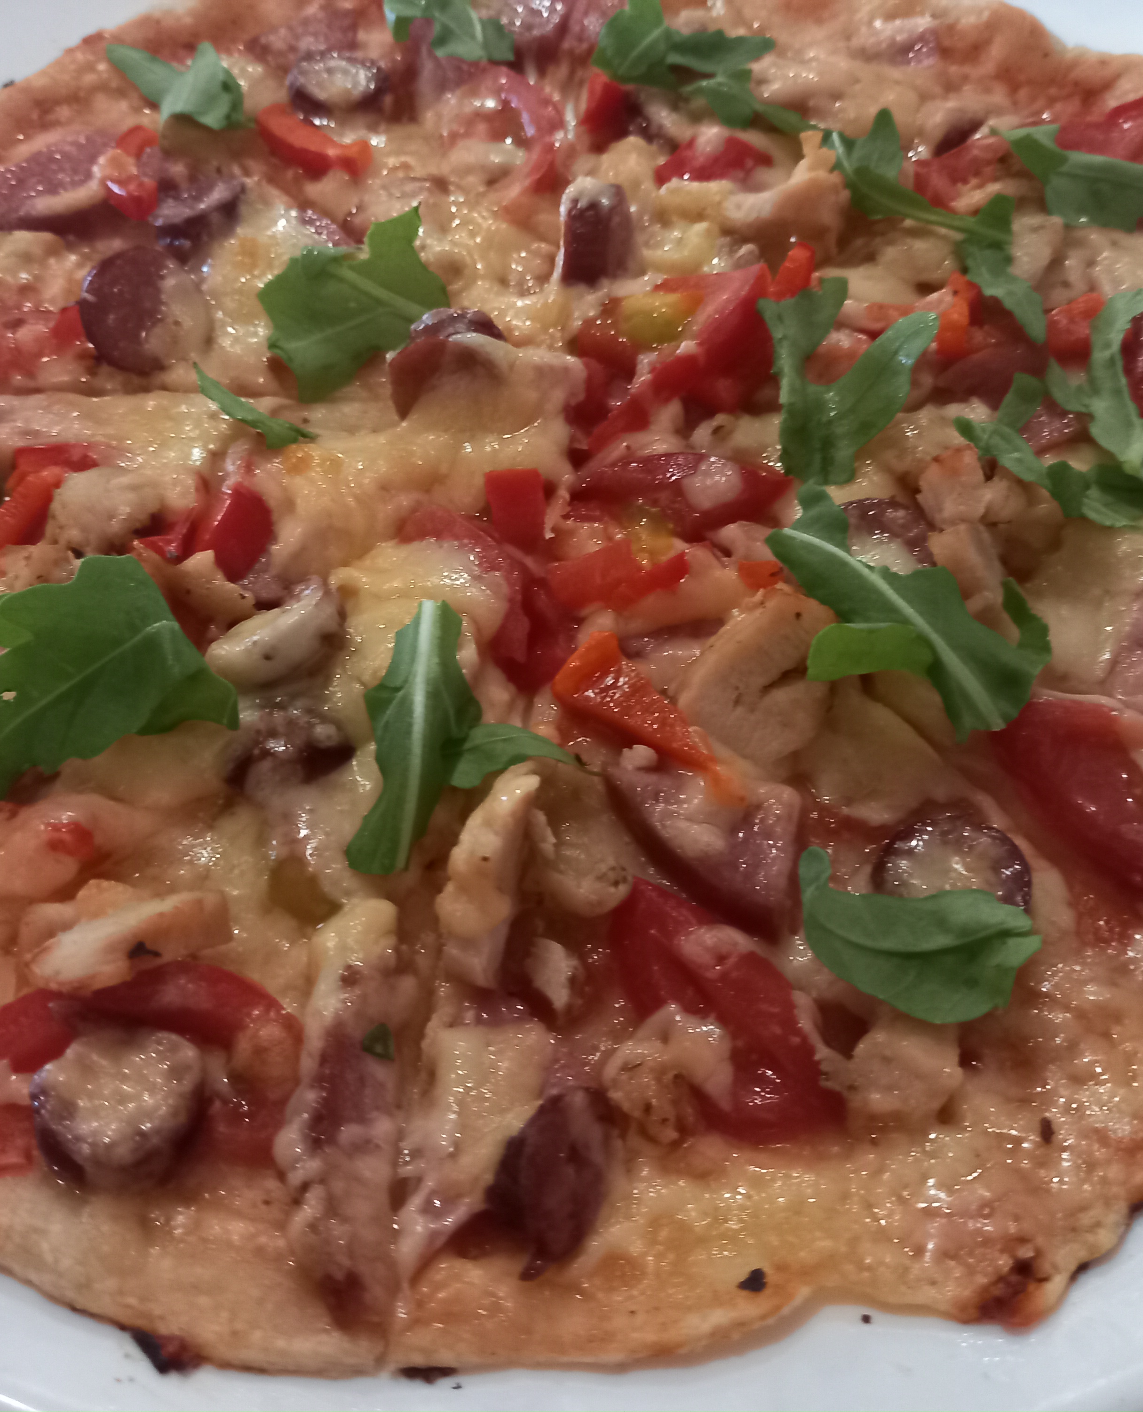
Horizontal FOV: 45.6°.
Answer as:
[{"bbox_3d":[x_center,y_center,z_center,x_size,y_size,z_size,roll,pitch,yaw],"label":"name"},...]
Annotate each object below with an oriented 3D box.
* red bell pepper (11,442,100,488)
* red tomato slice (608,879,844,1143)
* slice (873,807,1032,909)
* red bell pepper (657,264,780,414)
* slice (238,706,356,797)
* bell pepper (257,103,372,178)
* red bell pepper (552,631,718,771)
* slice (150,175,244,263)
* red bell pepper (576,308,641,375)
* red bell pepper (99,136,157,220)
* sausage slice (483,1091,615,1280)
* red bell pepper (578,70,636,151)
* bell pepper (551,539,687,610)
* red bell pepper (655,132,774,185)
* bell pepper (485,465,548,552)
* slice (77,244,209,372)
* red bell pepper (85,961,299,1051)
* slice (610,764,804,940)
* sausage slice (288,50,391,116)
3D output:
[{"bbox_3d":[-0.080,-0.037,0.212,0.013,0.006,0.006,1,56,2],"label":"red bell pepper"},{"bbox_3d":[0.018,0.035,0.160,0.018,0.008,0.028,-27,59,-16],"label":"red tomato slice"},{"bbox_3d":[0.045,0.022,0.163,0.018,0.006,0.018,-1,56,1],"label":"slice"},{"bbox_3d":[0.023,-0.058,0.214,0.013,0.011,0.021,23,59,16],"label":"red bell pepper"},{"bbox_3d":[-0.037,0.006,0.181,0.017,0.007,0.017,0,56,1],"label":"slice"},{"bbox_3d":[-0.047,-0.103,0.247,0.022,0.006,0.007,23,59,16],"label":"bell pepper"},{"bbox_3d":[0.009,0.000,0.181,0.021,0.007,0.009,35,63,22],"label":"red bell pepper"},{"bbox_3d":[-0.067,-0.087,0.244,0.016,0.009,0.016,1,56,2],"label":"slice"},{"bbox_3d":[0.006,-0.058,0.216,0.010,0.007,0.010,-1,66,1],"label":"red bell pepper"},{"bbox_3d":[-0.080,-0.095,0.246,0.009,0.007,0.015,-12,57,-7],"label":"red bell pepper"},{"bbox_3d":[-0.002,0.049,0.141,0.005,0.018,0.018,2,52,34],"label":"sausage slice"},{"bbox_3d":[0.007,-0.114,0.259,0.010,0.010,0.012,0,56,1],"label":"red bell pepper"},{"bbox_3d":[0.007,-0.018,0.189,0.019,0.004,0.007,-16,57,-9],"label":"bell pepper"},{"bbox_3d":[0.025,-0.098,0.243,0.021,0.006,0.011,-5,56,-2],"label":"red bell pepper"},{"bbox_3d":[-0.008,-0.028,0.194,0.008,0.013,0.004,-5,21,3],"label":"bell pepper"},{"bbox_3d":[-0.069,-0.064,0.220,0.020,0.007,0.020,-2,96,-8],"label":"slice"},{"bbox_3d":[-0.043,0.034,0.156,0.023,0.007,0.009,7,56,6],"label":"red bell pepper"},{"bbox_3d":[0.016,0.017,0.166,0.014,0.007,0.025,-40,64,-23],"label":"slice"},{"bbox_3d":[-0.044,-0.118,0.258,0.018,0.005,0.018,-1,56,1],"label":"sausage slice"}]

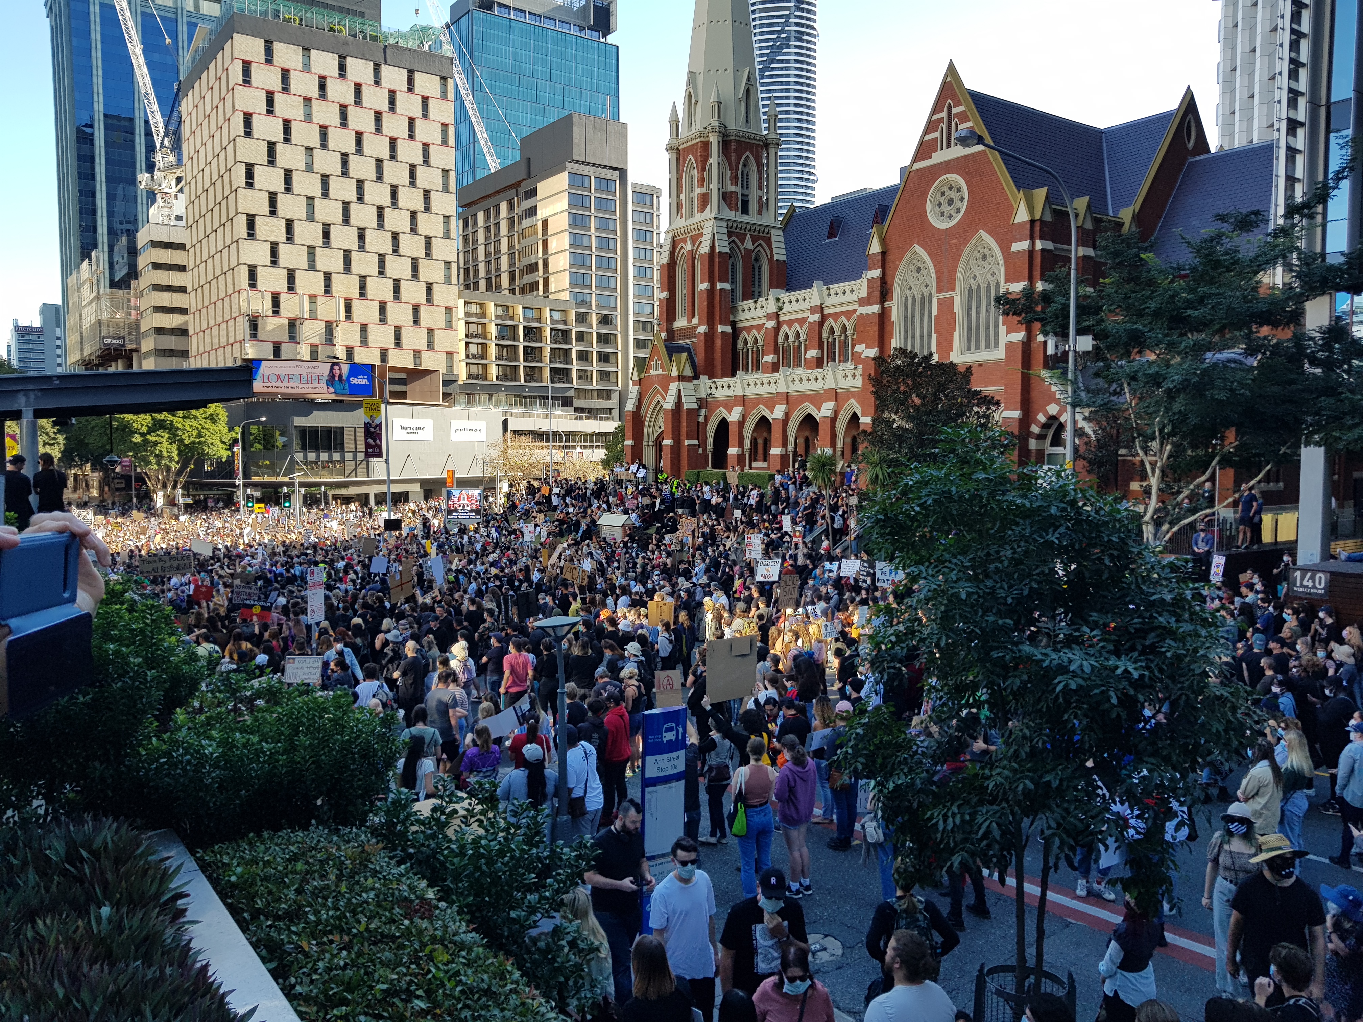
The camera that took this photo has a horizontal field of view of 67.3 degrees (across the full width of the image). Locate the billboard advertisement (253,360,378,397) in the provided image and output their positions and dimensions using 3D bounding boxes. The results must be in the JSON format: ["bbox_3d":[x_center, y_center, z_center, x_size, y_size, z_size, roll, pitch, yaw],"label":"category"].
[{"bbox_3d":[-38.682,-13.875,107.329,12.250,3.328,0.400,-2,4,-33],"label":"billboard advertisement"}]

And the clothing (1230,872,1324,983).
[{"bbox_3d":[4.348,3.018,7.458,0.580,0.740,0.340,1,4,23],"label":"clothing"}]

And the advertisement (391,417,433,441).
[{"bbox_3d":[-29.311,-8.862,111.968,0.250,2.322,5.195,3,5,40],"label":"advertisement"}]

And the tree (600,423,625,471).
[{"bbox_3d":[-3.733,-3.361,65.919,3.300,4.713,3.200,-2,4,-30],"label":"tree"}]

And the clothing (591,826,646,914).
[{"bbox_3d":[-0.528,2.913,8.253,0.500,0.700,0.320,-4,5,-43],"label":"clothing"}]

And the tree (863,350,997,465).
[{"bbox_3d":[8.827,-2.777,36.398,4.700,5.870,4.500,1,4,12],"label":"tree"}]

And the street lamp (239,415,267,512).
[{"bbox_3d":[-29.286,-1.849,70.021,2.100,9.446,0.400,-2,4,-21],"label":"street lamp"}]

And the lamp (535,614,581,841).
[{"bbox_3d":[-1.308,2.568,10.986,0.480,2.886,0.480,0,4,0],"label":"lamp"}]

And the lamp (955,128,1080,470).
[{"bbox_3d":[6.719,-1.759,20.606,3.500,11.064,0.450,-2,4,-30],"label":"lamp"}]

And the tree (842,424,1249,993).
[{"bbox_3d":[2.598,1.750,7.427,2.750,4.563,2.700,1,4,21],"label":"tree"}]

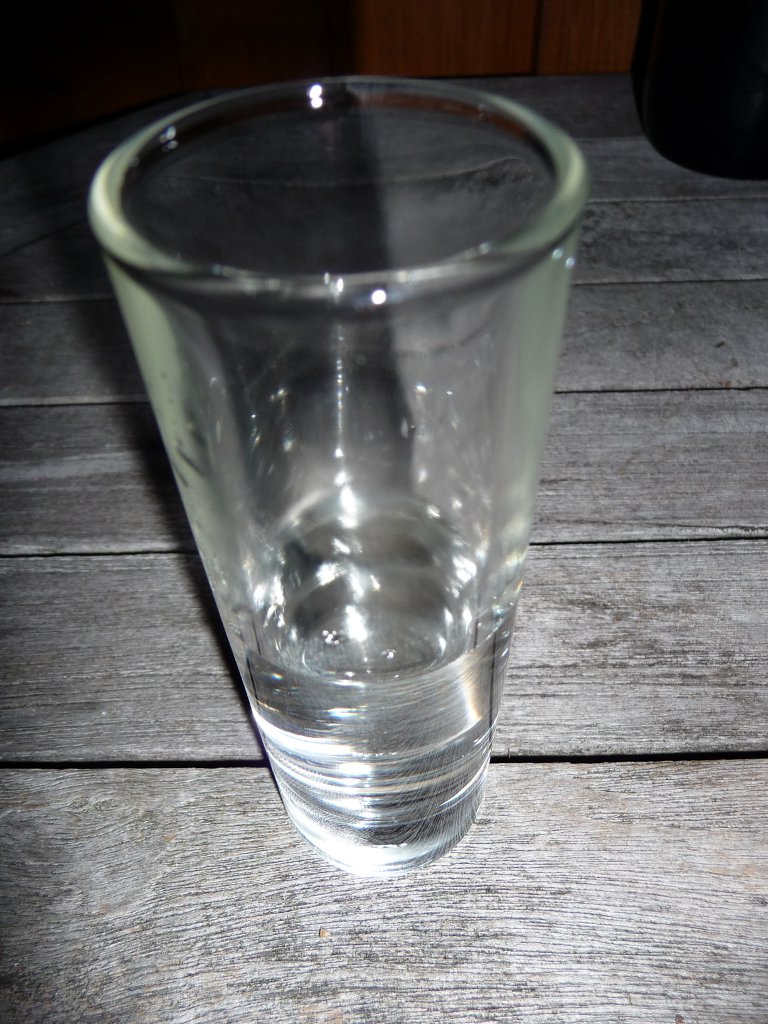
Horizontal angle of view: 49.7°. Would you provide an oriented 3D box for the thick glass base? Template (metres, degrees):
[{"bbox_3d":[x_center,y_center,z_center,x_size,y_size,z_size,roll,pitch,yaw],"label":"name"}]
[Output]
[{"bbox_3d":[0.000,0.037,0.134,0.036,0.023,0.036,-3,47,0],"label":"thick glass base"}]

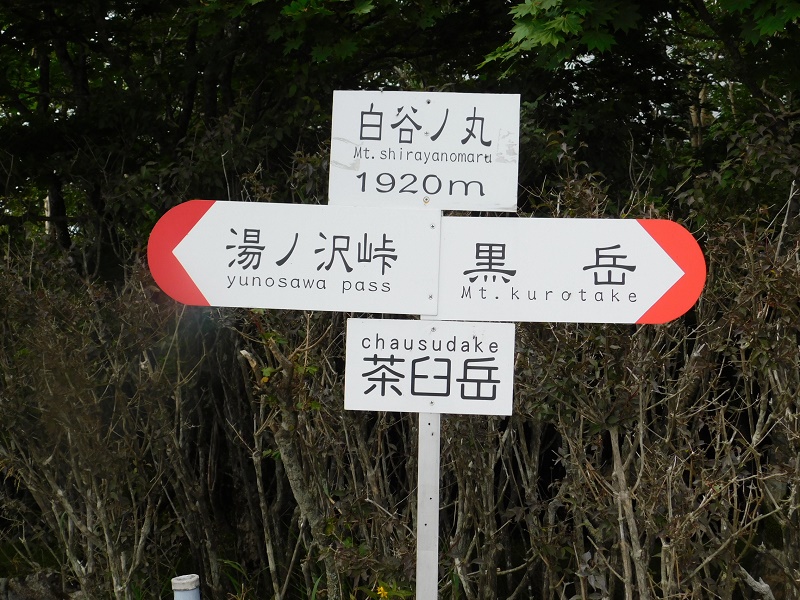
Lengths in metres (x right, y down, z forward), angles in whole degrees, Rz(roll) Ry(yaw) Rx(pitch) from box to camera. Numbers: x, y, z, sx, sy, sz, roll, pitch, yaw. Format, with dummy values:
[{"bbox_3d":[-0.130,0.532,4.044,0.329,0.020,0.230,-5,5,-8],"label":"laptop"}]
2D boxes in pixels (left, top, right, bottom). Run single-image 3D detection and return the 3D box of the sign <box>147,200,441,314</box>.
[{"bbox_3d":[-0.223,-0.091,2.188,0.614,0.223,0.015,2,0,2],"label":"sign"}]

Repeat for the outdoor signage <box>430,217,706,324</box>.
[{"bbox_3d":[0.343,-0.062,2.168,0.592,0.218,0.015,1,0,2],"label":"outdoor signage"}]

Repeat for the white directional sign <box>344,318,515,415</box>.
[{"bbox_3d":[0.062,0.139,2.178,0.352,0.195,0.015,2,0,2],"label":"white directional sign"}]

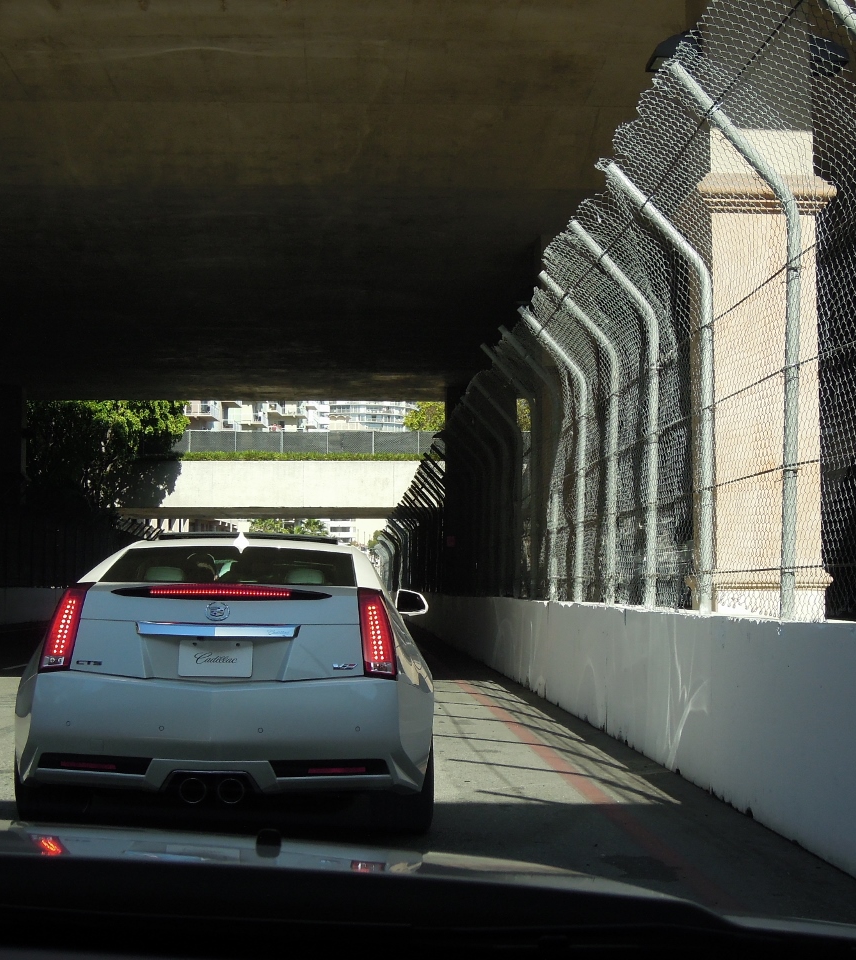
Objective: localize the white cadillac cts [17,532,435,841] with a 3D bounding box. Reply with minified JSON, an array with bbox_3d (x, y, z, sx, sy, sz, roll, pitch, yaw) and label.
[{"bbox_3d":[-0.960,0.968,8.969,1.885,1.420,4.790,1,-4,-2],"label":"white cadillac cts"}]

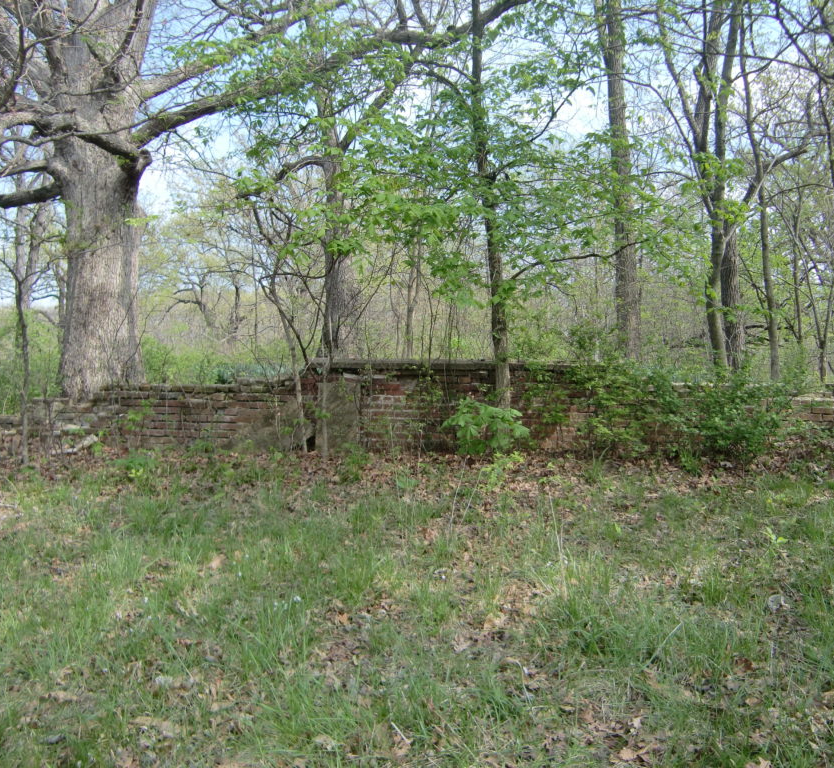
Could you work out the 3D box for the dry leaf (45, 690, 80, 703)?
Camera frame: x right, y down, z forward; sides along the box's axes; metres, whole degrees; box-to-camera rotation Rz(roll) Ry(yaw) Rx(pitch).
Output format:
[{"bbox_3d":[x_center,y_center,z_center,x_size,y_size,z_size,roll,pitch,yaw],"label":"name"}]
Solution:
[{"bbox_3d":[-1.305,1.151,3.050,0.120,0.025,0.065,0,6,0],"label":"dry leaf"}]

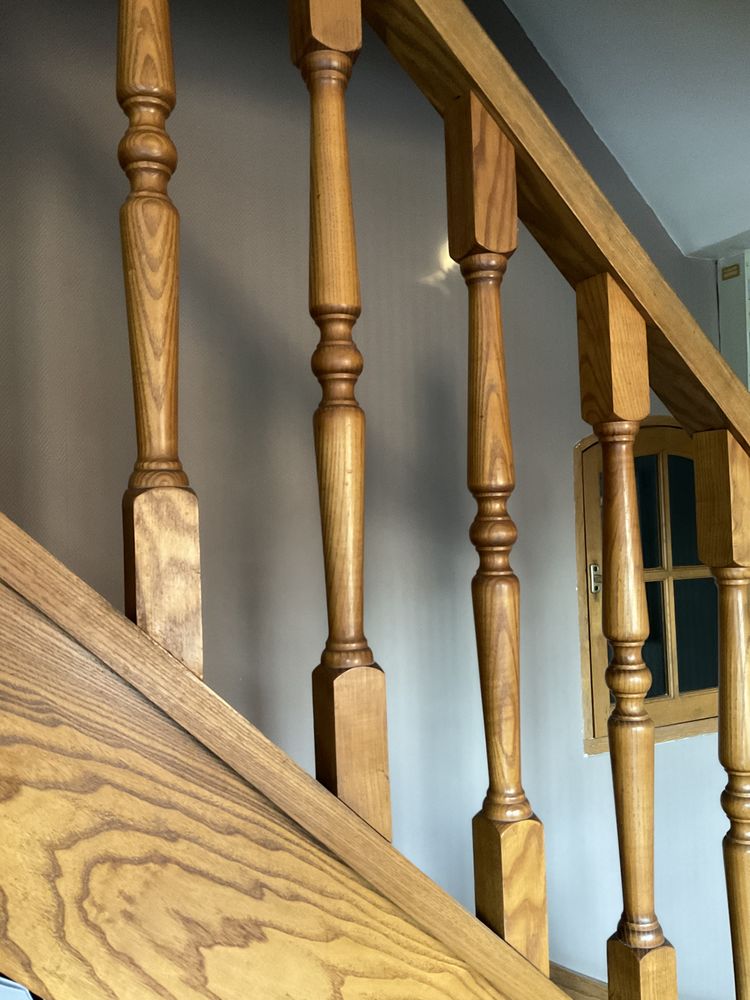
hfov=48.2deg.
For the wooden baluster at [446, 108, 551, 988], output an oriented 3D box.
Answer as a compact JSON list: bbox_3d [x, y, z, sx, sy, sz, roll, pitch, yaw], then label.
[{"bbox_3d":[0.110,0.031,0.767,0.045,0.790,0.045,-1,-2,-27],"label":"wooden baluster"}]

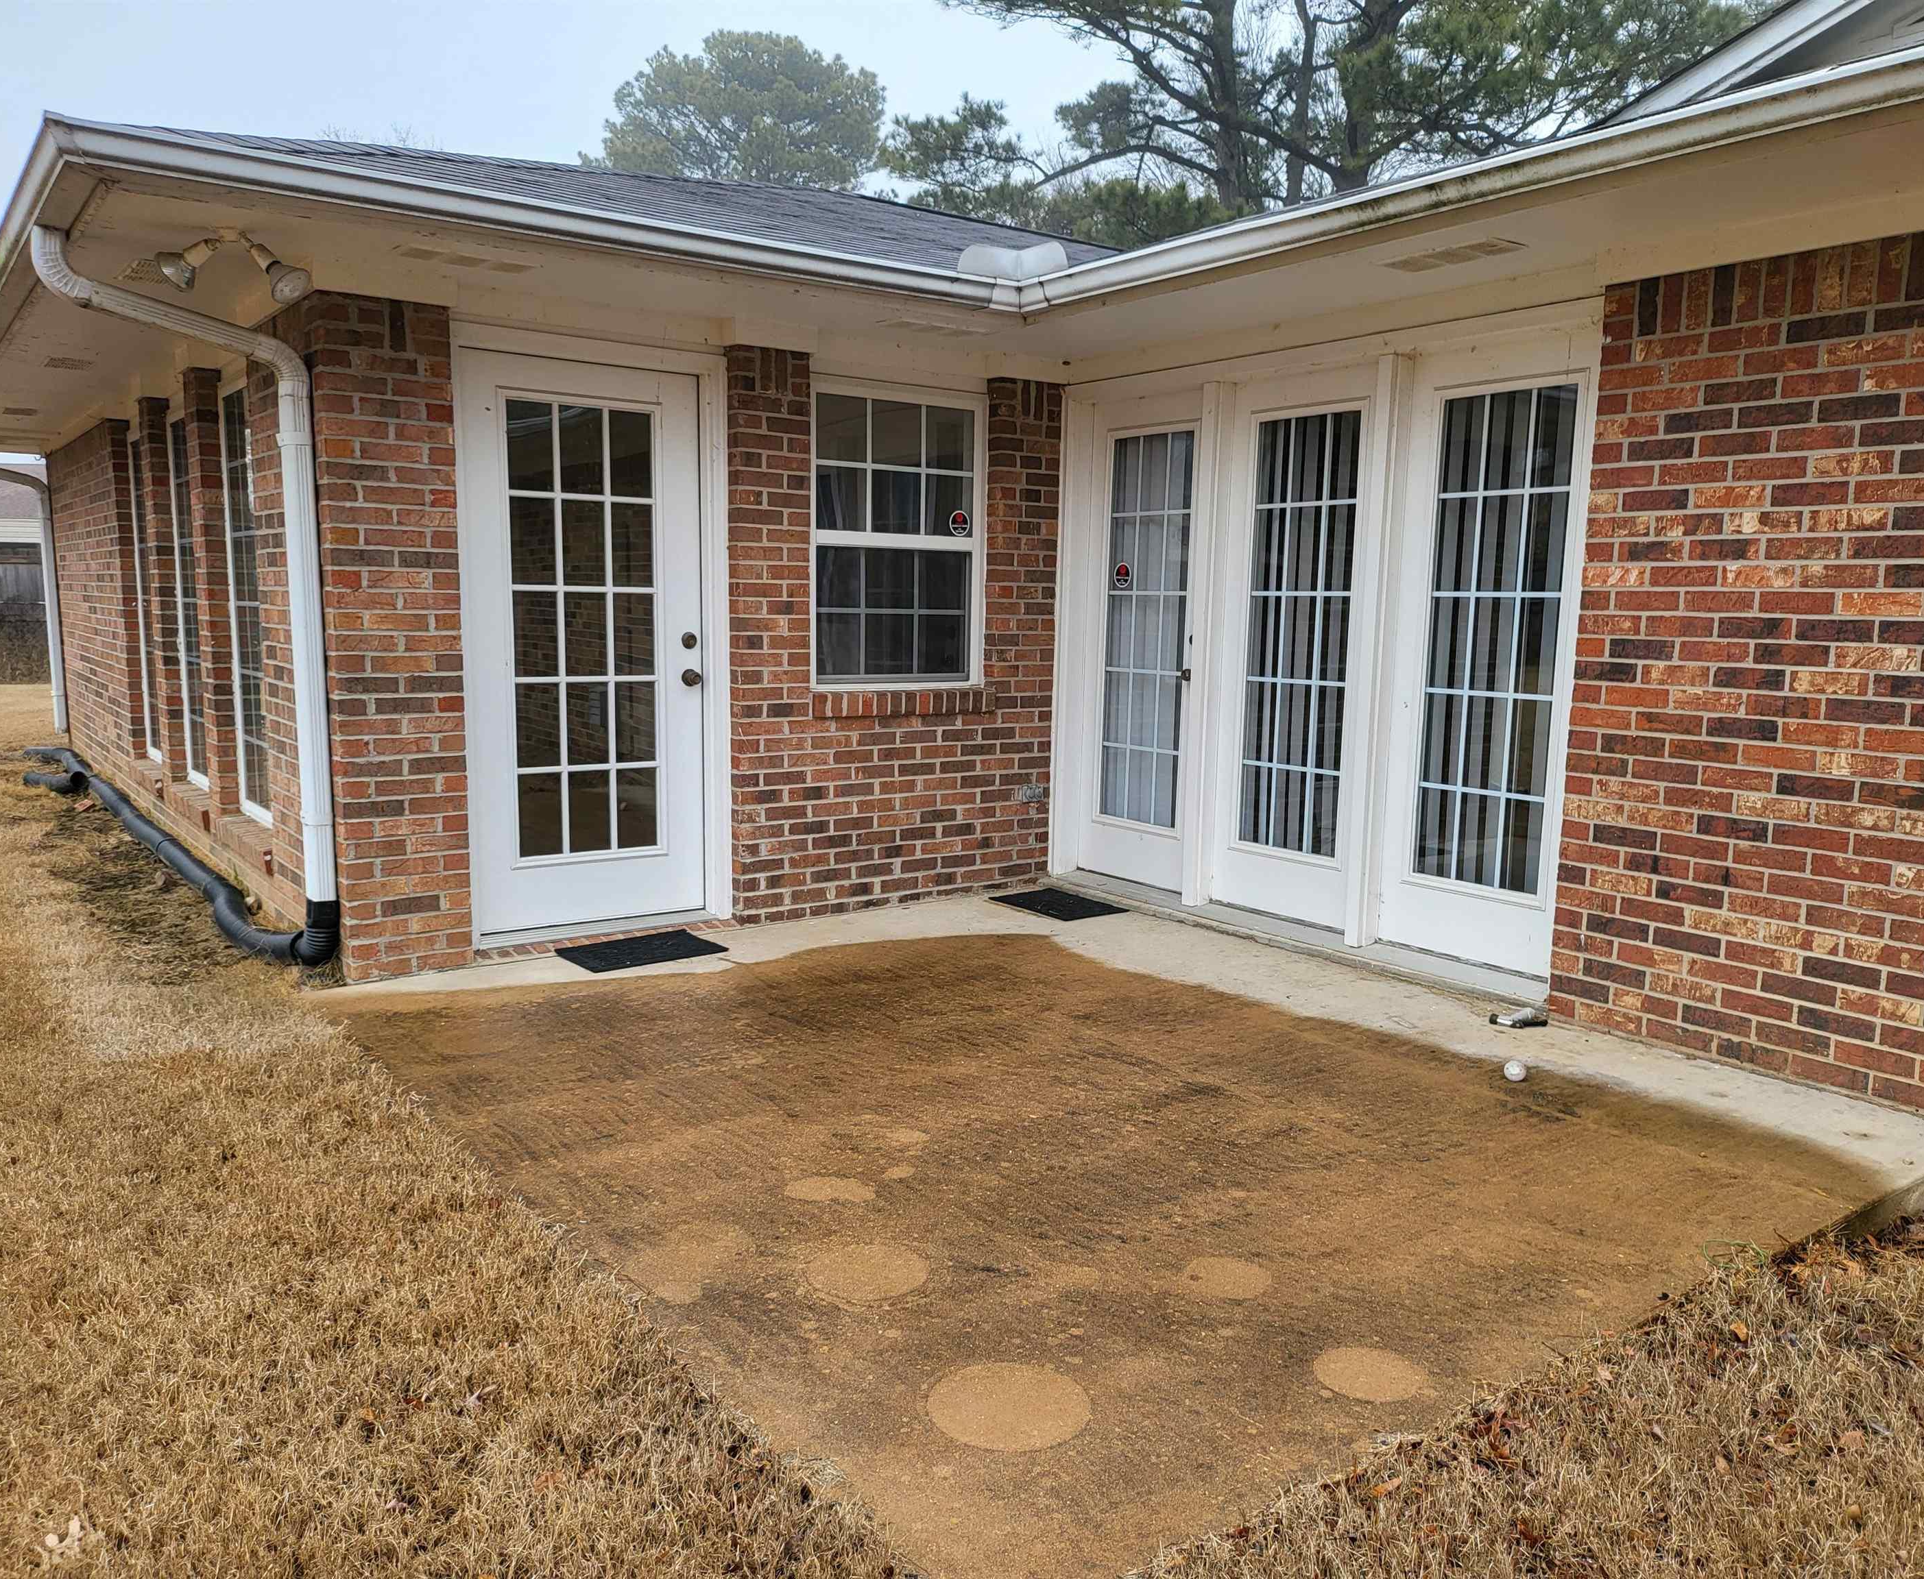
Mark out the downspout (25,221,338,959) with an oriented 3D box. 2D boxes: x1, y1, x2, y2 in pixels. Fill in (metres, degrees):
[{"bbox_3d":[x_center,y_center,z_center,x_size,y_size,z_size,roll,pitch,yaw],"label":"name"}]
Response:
[{"bbox_3d":[-2.304,-0.560,4.391,0.735,2.093,0.100,-5,9,-36],"label":"downspout"}]

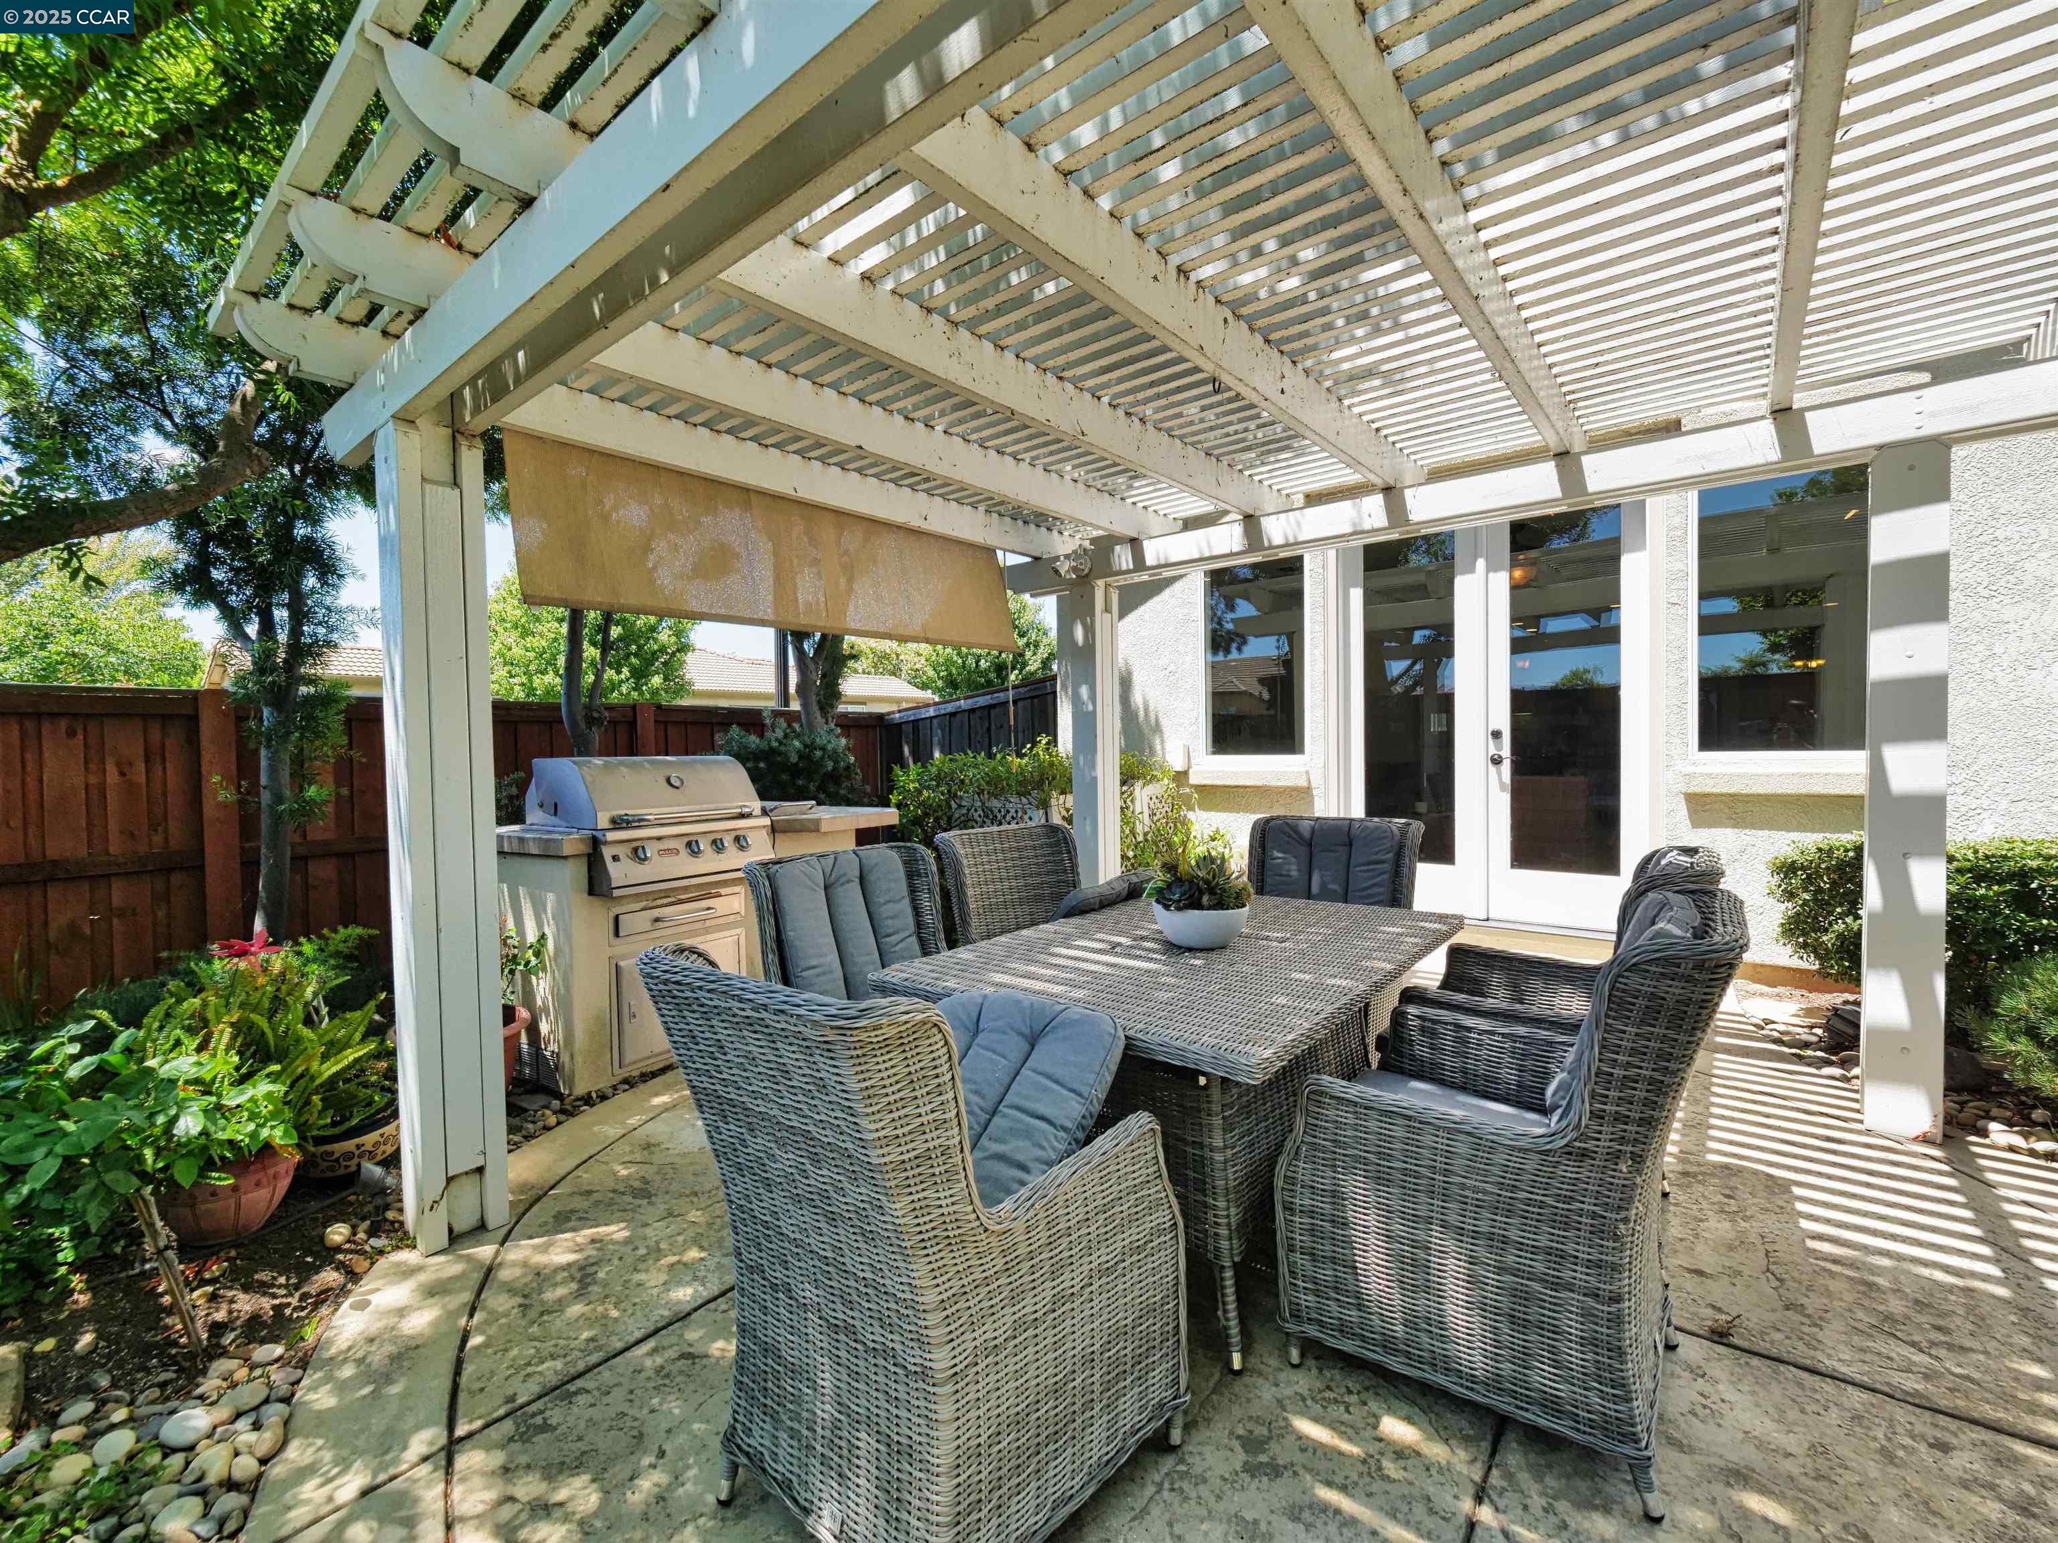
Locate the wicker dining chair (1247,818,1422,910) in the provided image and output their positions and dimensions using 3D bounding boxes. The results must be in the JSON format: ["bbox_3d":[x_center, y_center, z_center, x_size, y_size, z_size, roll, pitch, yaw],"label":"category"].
[{"bbox_3d":[1.022,0.681,2.941,0.618,0.953,0.741,0,1,33],"label":"wicker dining chair"}]

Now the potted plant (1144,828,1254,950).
[{"bbox_3d":[0.461,0.316,2.250,0.270,0.285,0.265,-1,1,0],"label":"potted plant"}]

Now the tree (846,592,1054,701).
[{"bbox_3d":[-1.492,-1.250,15.000,4.200,5.200,4.200,-1,1,0],"label":"tree"}]

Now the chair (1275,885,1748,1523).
[{"bbox_3d":[0.976,0.708,1.650,0.741,0.953,0.618,0,2,40],"label":"chair"}]

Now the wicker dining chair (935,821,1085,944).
[{"bbox_3d":[0.122,0.698,2.871,0.618,0.953,0.741,-2,2,-41],"label":"wicker dining chair"}]

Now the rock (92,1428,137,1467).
[{"bbox_3d":[-1.659,1.228,1.511,0.095,0.037,0.056,0,2,41],"label":"rock"}]

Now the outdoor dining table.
[{"bbox_3d":[0.474,0.820,2.257,0.973,0.722,1.495,0,2,39],"label":"outdoor dining table"}]

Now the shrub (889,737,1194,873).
[{"bbox_3d":[0.068,0.555,5.511,2.000,1.360,0.850,0,1,27],"label":"shrub"}]

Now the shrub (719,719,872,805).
[{"bbox_3d":[-1.729,0.445,6.209,1.120,1.580,1.100,-1,1,0],"label":"shrub"}]

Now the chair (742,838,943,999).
[{"bbox_3d":[-0.320,0.718,2.251,0.741,0.953,0.618,0,2,43],"label":"chair"}]

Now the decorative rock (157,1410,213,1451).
[{"bbox_3d":[-1.569,1.226,1.551,0.099,0.043,0.065,-1,1,22],"label":"decorative rock"}]

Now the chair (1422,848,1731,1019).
[{"bbox_3d":[1.420,0.689,2.221,0.741,0.953,0.618,0,2,39],"label":"chair"}]

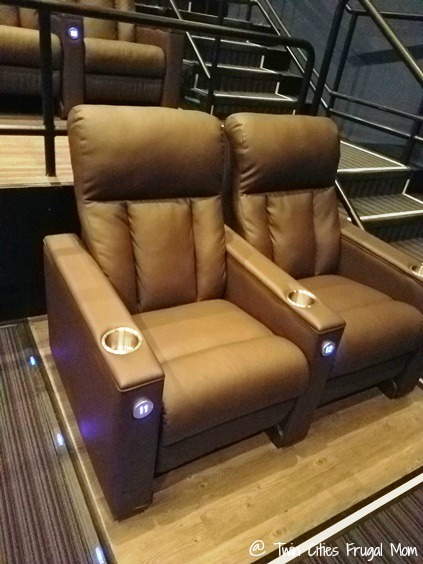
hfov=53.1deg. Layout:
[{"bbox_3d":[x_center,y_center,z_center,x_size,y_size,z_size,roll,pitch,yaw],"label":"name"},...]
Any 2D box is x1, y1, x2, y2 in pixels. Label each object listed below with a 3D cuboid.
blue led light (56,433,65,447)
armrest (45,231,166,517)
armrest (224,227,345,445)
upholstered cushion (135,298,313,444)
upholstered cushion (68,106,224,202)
[{"bbox_3d":[-0.582,0.607,1.634,0.025,0.015,0.056,-10,35,-30],"label":"blue led light"},{"bbox_3d":[-0.446,0.291,1.587,0.127,0.577,0.904,-10,35,-30],"label":"armrest"},{"bbox_3d":[0.153,0.185,1.933,0.127,0.577,0.904,-10,35,-30],"label":"armrest"},{"bbox_3d":[-0.041,0.243,1.581,0.574,0.189,0.581,-10,35,-30],"label":"upholstered cushion"},{"bbox_3d":[-0.237,-0.503,1.686,0.595,0.322,0.182,-10,15,-30],"label":"upholstered cushion"}]

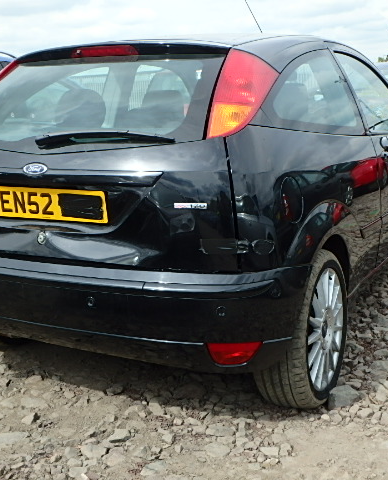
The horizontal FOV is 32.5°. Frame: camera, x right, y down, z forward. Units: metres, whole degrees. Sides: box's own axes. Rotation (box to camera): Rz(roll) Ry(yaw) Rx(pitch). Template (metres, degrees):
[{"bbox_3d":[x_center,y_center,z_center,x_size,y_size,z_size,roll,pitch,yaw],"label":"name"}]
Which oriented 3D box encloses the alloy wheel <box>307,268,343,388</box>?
[{"bbox_3d":[0.434,0.331,2.557,0.190,0.456,0.456,5,15,28],"label":"alloy wheel"}]

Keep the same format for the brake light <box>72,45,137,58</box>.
[{"bbox_3d":[-0.336,-0.712,2.503,0.300,0.050,0.045,5,-10,28],"label":"brake light"}]

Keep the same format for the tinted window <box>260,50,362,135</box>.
[{"bbox_3d":[0.423,-0.528,2.435,0.055,0.385,0.970,-19,2,33],"label":"tinted window"}]

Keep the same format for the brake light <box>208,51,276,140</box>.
[{"bbox_3d":[0.161,-0.477,2.145,0.211,0.117,0.509,0,57,10],"label":"brake light"}]

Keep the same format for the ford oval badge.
[{"bbox_3d":[-0.528,-0.237,2.218,0.112,0.044,0.012,5,3,28],"label":"ford oval badge"}]

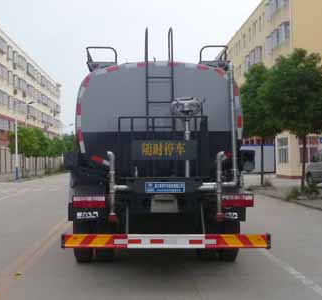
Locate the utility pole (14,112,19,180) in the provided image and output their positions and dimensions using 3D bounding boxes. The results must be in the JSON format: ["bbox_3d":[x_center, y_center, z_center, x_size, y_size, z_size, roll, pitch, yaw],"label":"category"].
[{"bbox_3d":[-9.590,-0.146,21.500,0.270,4.400,0.270,0,-2,-3],"label":"utility pole"}]

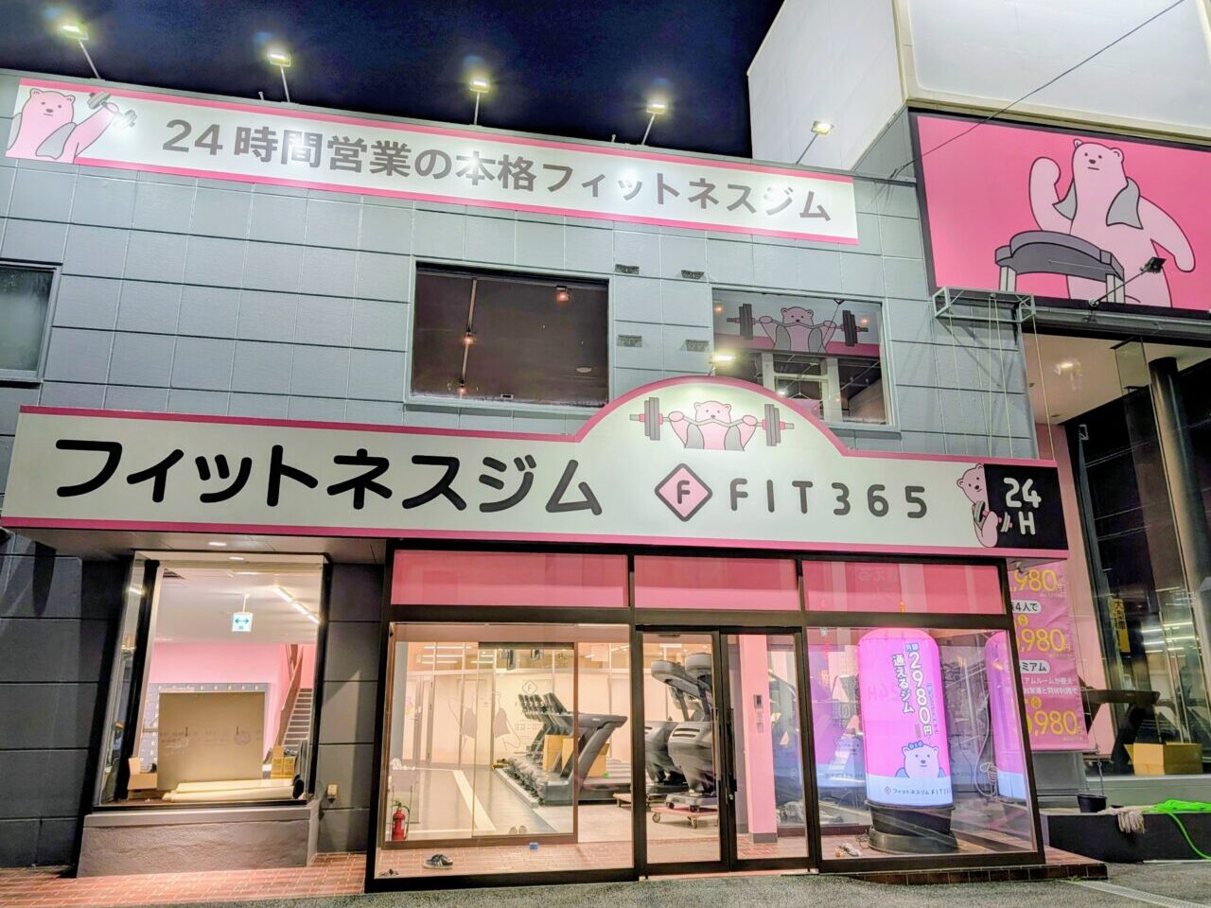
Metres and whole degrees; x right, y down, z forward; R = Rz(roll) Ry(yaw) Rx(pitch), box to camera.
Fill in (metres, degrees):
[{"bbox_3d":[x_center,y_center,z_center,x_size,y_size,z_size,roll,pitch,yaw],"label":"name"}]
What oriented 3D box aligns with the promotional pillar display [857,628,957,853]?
[{"bbox_3d":[3.098,2.880,8.716,0.860,2.140,0.860,1,-14,-3],"label":"promotional pillar display"}]

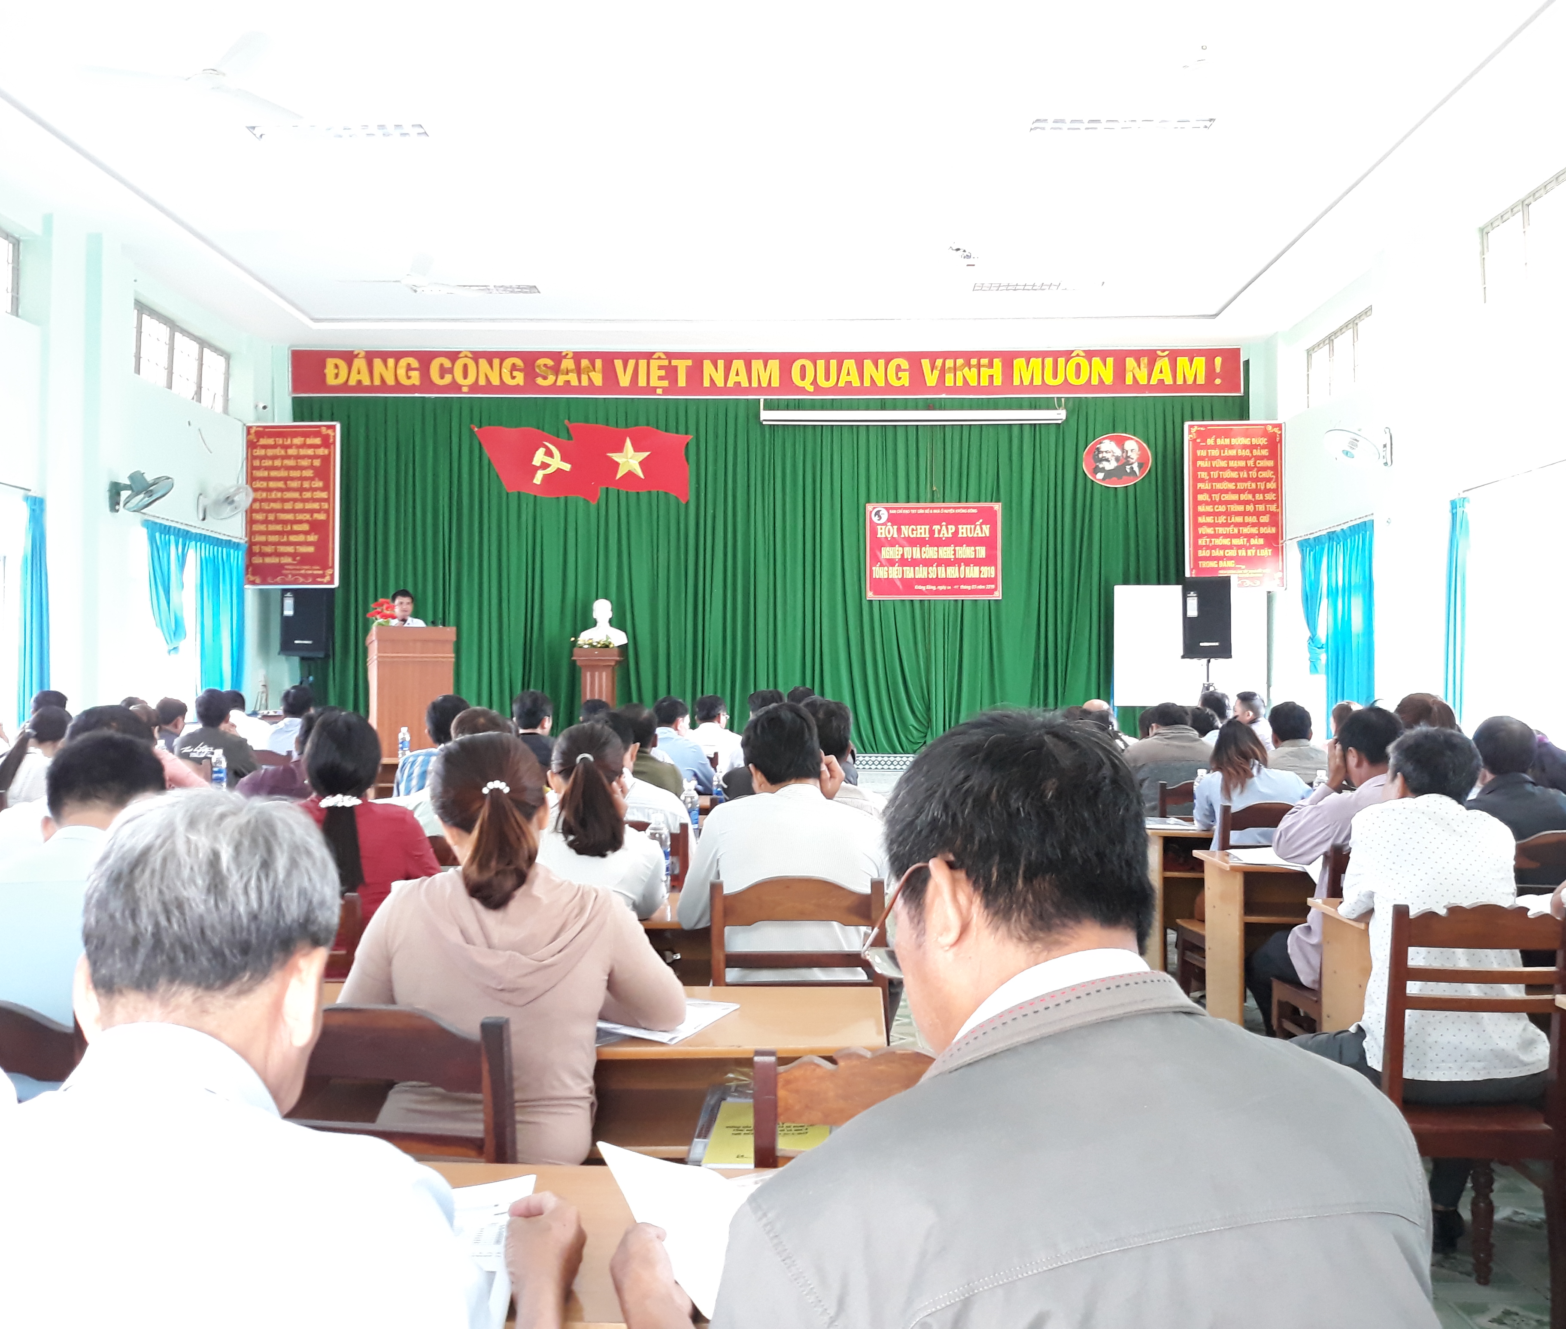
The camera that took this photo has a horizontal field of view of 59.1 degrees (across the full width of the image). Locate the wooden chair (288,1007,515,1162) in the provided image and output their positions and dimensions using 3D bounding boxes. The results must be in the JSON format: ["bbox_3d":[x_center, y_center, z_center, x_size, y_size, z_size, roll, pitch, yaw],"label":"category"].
[{"bbox_3d":[-0.494,0.919,2.020,0.420,0.920,0.450,0,-1,15],"label":"wooden chair"}]

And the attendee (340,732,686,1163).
[{"bbox_3d":[-0.395,0.715,2.100,0.490,1.235,0.650,0,-1,2],"label":"attendee"}]

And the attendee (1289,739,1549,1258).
[{"bbox_3d":[1.380,0.765,3.080,0.520,1.250,0.680,0,-1,-15],"label":"attendee"}]

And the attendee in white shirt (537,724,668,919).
[{"bbox_3d":[-0.451,0.752,3.239,0.450,1.240,0.750,0,-1,2],"label":"attendee in white shirt"}]

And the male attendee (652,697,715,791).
[{"bbox_3d":[-0.564,0.815,7.638,0.500,1.270,0.750,0,-1,7],"label":"male attendee"}]

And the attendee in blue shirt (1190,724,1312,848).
[{"bbox_3d":[1.580,0.775,4.740,0.440,1.170,0.650,0,-1,2],"label":"attendee in blue shirt"}]

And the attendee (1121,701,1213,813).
[{"bbox_3d":[1.630,0.766,5.780,0.480,1.210,0.660,0,-1,2],"label":"attendee"}]

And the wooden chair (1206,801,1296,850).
[{"bbox_3d":[1.760,0.964,5.120,0.420,0.920,0.450,0,-1,2],"label":"wooden chair"}]

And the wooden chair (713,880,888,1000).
[{"bbox_3d":[0.037,0.889,3.030,0.400,0.905,0.440,0,-1,2],"label":"wooden chair"}]

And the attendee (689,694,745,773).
[{"bbox_3d":[-0.452,0.836,8.738,0.480,1.270,0.720,0,-1,8],"label":"attendee"}]

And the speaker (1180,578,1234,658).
[{"bbox_3d":[3.798,-0.421,12.350,0.430,0.730,0.410,0,-1,5],"label":"speaker"}]

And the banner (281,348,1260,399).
[{"bbox_3d":[-0.156,-2.737,12.950,8.950,0.480,0.060,0,-1,1],"label":"banner"}]

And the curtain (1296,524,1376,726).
[{"bbox_3d":[4.200,-0.177,10.580,0.140,1.650,1.500,0,-1,2],"label":"curtain"}]

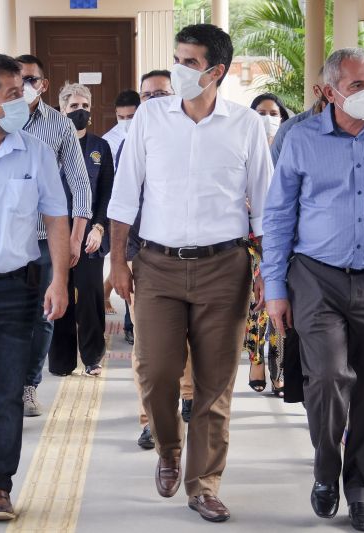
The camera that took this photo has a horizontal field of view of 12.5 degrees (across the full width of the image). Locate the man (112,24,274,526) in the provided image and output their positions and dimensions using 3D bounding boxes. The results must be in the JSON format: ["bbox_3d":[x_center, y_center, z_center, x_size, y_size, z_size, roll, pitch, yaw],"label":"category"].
[{"bbox_3d":[0.032,0.004,6.247,0.600,1.798,0.520,0,9,2],"label":"man"}]

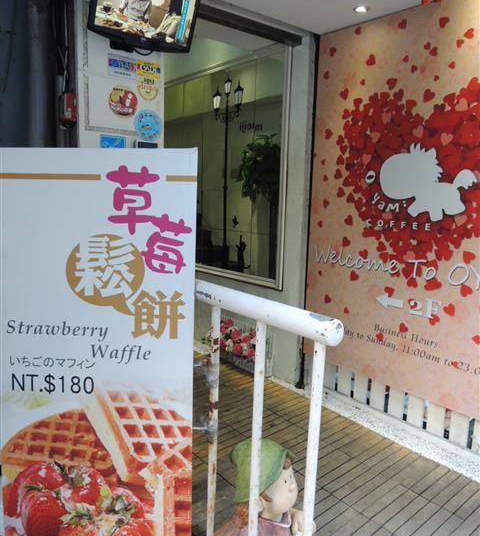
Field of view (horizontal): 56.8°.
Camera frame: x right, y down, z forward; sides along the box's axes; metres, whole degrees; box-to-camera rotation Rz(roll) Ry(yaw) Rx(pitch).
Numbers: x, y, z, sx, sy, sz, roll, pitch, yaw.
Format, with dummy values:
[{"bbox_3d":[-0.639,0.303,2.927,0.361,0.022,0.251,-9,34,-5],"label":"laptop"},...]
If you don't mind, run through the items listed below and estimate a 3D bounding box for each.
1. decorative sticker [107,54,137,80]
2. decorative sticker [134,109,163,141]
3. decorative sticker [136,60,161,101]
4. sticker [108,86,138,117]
[{"bbox_3d":[-0.587,-1.003,2.220,0.151,0.099,0.010,-7,13,-39],"label":"decorative sticker"},{"bbox_3d":[-0.484,-0.756,2.357,0.161,0.165,0.010,-7,13,-39],"label":"decorative sticker"},{"bbox_3d":[-0.474,-0.978,2.320,0.134,0.200,0.010,-7,13,-39],"label":"decorative sticker"},{"bbox_3d":[-0.589,-0.842,2.251,0.155,0.157,0.010,-7,13,-39],"label":"sticker"}]

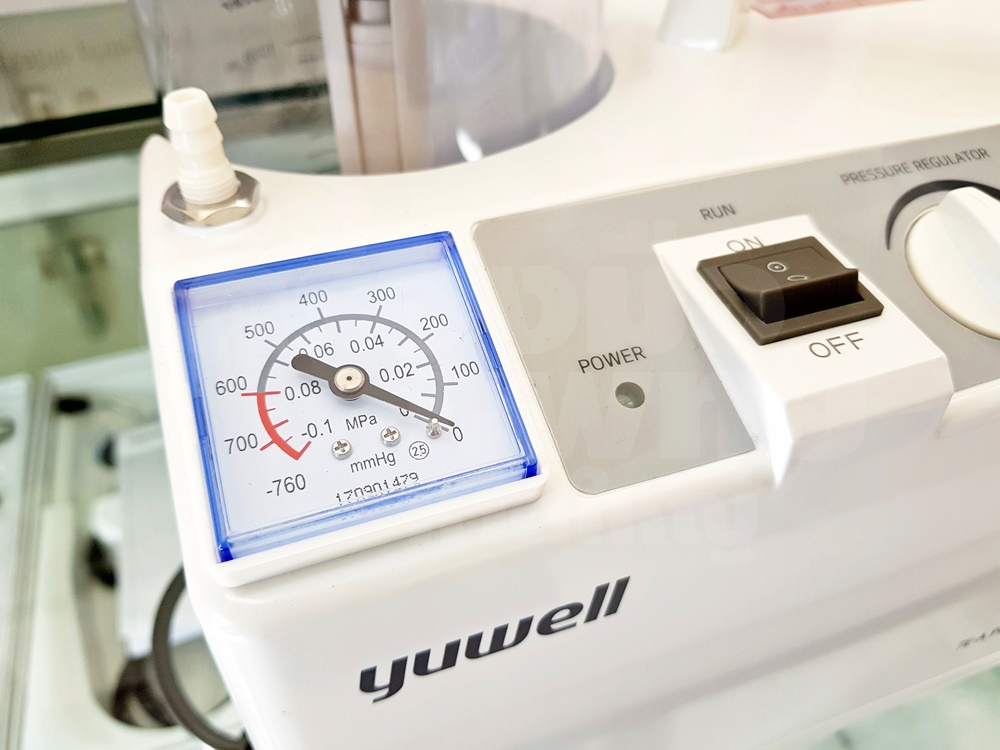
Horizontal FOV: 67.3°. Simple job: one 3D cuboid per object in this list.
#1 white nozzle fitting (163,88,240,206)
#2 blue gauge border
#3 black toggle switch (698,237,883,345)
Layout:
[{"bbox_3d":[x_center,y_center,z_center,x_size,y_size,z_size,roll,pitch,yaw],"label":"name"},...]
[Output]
[{"bbox_3d":[-0.054,-0.041,0.134,0.010,0.018,0.010,-13,47,-15],"label":"white nozzle fitting"},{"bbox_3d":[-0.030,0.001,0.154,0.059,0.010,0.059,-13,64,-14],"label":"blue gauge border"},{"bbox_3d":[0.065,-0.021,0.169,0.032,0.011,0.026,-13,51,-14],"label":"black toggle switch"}]

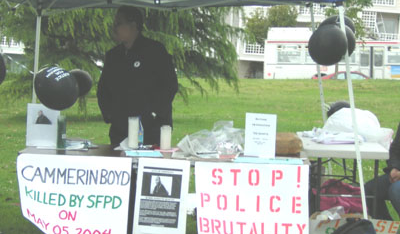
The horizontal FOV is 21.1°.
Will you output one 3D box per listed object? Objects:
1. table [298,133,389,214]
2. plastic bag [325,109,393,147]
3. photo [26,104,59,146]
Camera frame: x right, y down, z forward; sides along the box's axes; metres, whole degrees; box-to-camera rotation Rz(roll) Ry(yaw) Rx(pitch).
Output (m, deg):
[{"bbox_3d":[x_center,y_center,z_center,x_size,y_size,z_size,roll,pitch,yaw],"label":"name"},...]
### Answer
[{"bbox_3d":[1.059,0.557,8.330,0.640,0.740,1.420,2,5,1],"label":"table"},{"bbox_3d":[1.209,0.073,8.250,0.500,0.260,0.380,2,4,5],"label":"plastic bag"},{"bbox_3d":[-1.027,0.059,7.050,0.216,0.285,0.040,2,-1,10],"label":"photo"}]

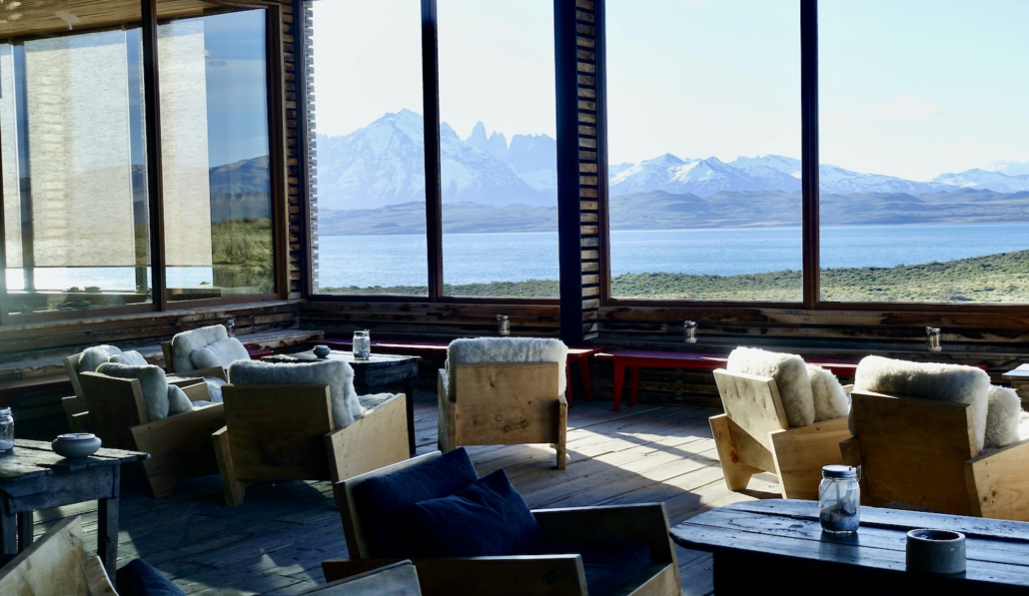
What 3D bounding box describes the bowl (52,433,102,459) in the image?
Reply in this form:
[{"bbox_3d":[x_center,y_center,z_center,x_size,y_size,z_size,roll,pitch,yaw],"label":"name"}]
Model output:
[{"bbox_3d":[-1.747,0.591,5.131,0.197,0.080,0.197,-1,3,0],"label":"bowl"}]

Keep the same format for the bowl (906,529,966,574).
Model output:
[{"bbox_3d":[1.044,0.628,3.186,0.150,0.084,0.150,-1,3,0],"label":"bowl"}]

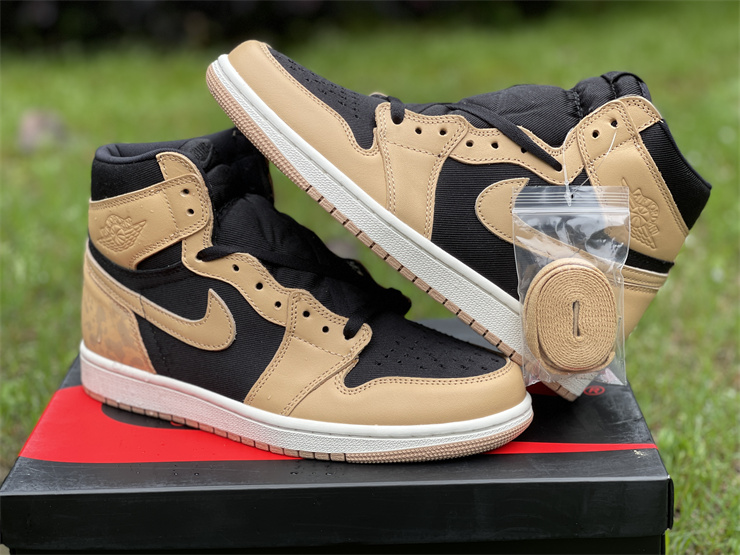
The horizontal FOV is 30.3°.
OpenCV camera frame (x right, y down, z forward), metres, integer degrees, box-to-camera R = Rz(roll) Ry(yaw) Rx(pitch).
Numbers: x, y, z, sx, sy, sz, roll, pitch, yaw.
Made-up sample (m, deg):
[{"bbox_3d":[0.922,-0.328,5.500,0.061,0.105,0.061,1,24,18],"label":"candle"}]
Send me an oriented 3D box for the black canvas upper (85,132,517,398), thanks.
[{"bbox_3d":[-0.052,-0.010,0.782,0.272,0.141,0.099,7,21,26],"label":"black canvas upper"}]

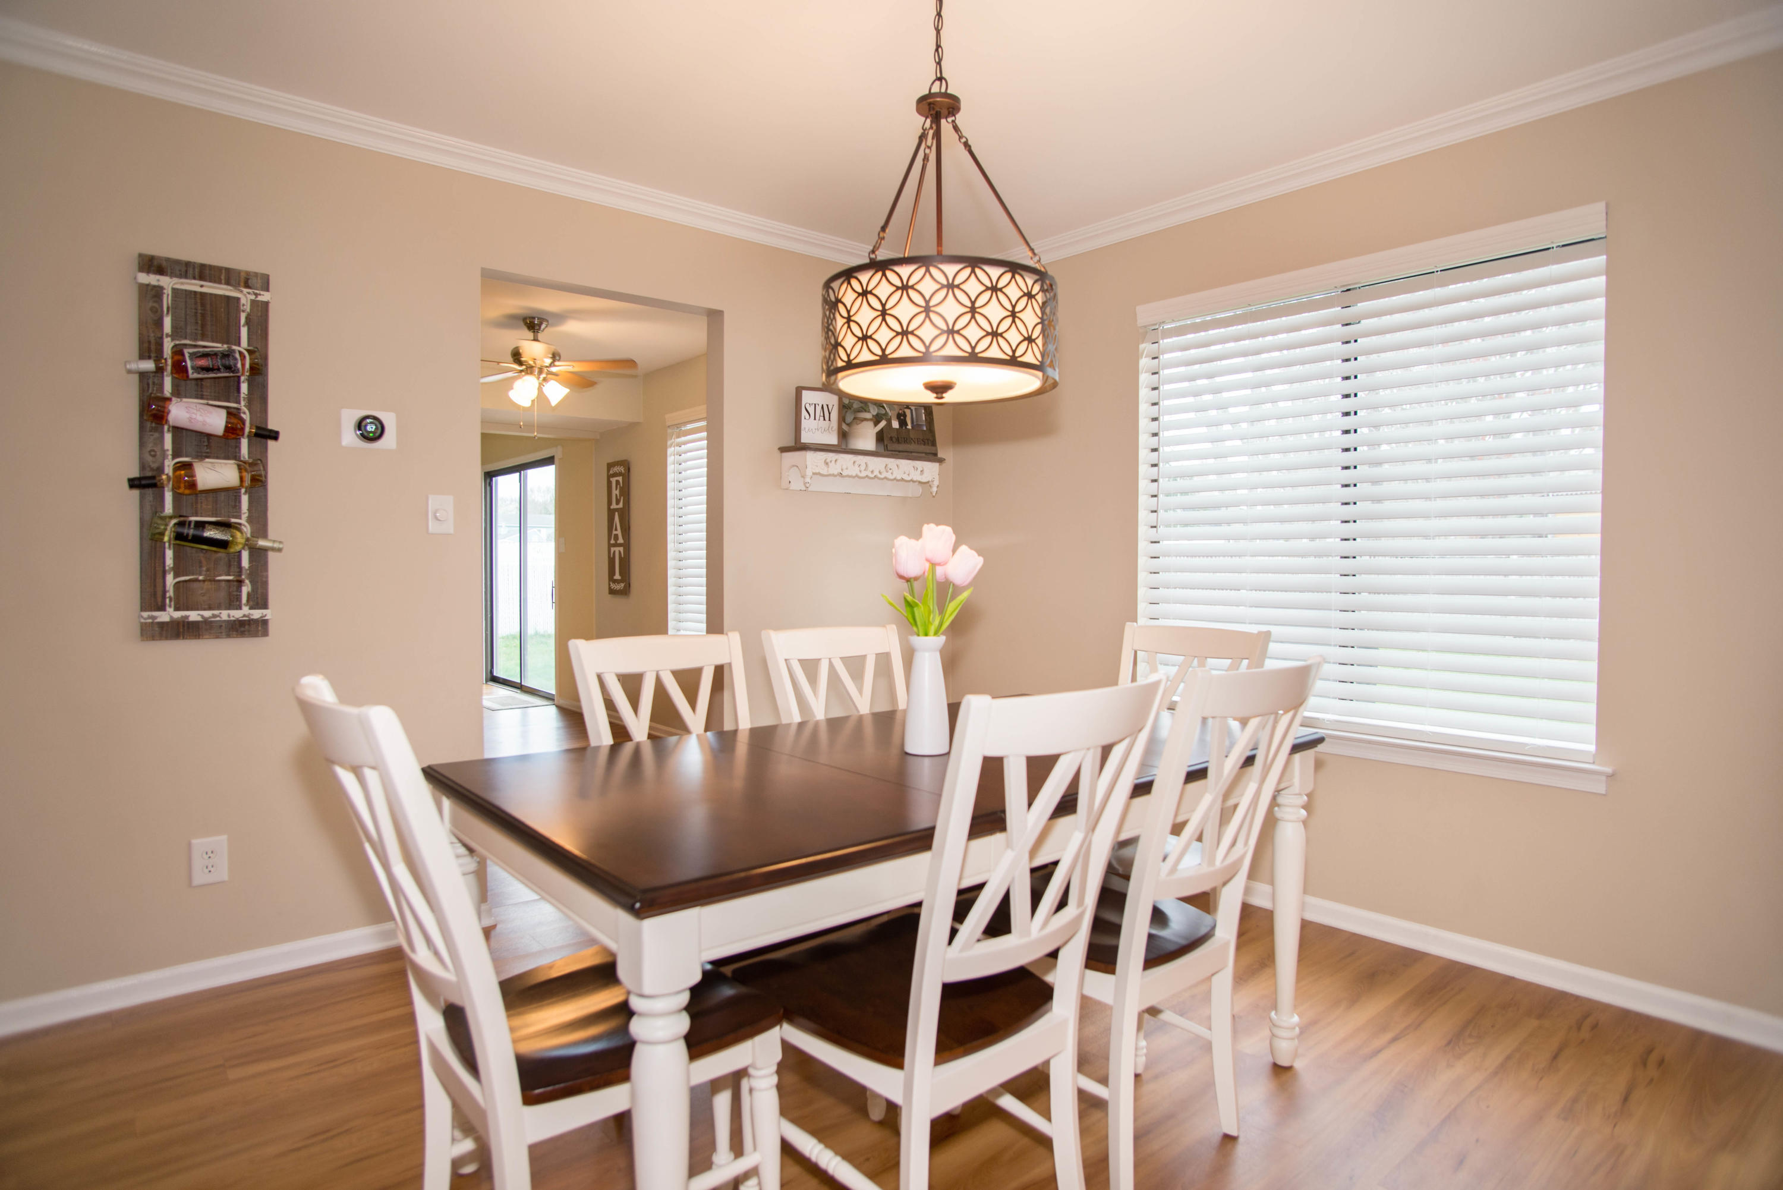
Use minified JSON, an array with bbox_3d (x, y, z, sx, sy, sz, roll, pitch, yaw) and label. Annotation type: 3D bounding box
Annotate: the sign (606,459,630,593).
[{"bbox_3d":[-1.906,-0.465,6.955,0.035,0.930,0.315,-2,3,-40],"label":"sign"}]

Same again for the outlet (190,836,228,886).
[{"bbox_3d":[-1.841,0.721,2.678,0.078,0.124,0.009,-1,2,-40],"label":"outlet"}]

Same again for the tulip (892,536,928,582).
[{"bbox_3d":[0.039,-0.079,2.120,0.072,0.092,0.072,0,2,0],"label":"tulip"}]

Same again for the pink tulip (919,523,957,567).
[{"bbox_3d":[0.102,-0.106,2.110,0.066,0.088,0.066,-1,2,-40],"label":"pink tulip"}]

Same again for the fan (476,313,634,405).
[{"bbox_3d":[-1.854,-1.212,5.185,1.080,0.460,1.080,-2,3,-40],"label":"fan"}]

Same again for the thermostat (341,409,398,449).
[{"bbox_3d":[-1.517,-0.485,2.891,0.146,0.107,0.032,-1,2,-40],"label":"thermostat"}]

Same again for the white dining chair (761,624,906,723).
[{"bbox_3d":[-0.015,0.586,2.591,0.470,0.970,0.570,-1,2,-37],"label":"white dining chair"}]

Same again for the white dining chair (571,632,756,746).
[{"bbox_3d":[-0.403,0.602,2.287,0.475,0.975,0.570,-1,2,-40],"label":"white dining chair"}]

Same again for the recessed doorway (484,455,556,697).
[{"bbox_3d":[-3.352,-0.143,8.879,0.110,2.030,1.800,-1,2,-40],"label":"recessed doorway"}]

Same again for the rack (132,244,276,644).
[{"bbox_3d":[-1.802,-0.377,2.613,0.285,0.980,0.100,-1,2,-40],"label":"rack"}]

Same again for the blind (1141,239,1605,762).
[{"bbox_3d":[1.402,-0.268,3.151,0.070,1.390,1.440,-2,3,-40],"label":"blind"}]

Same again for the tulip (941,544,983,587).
[{"bbox_3d":[0.152,-0.063,2.120,0.072,0.088,0.072,20,0,0],"label":"tulip"}]

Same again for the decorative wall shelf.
[{"bbox_3d":[-0.092,-0.495,3.980,0.735,0.168,0.178,-1,2,-40],"label":"decorative wall shelf"}]

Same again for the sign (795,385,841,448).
[{"bbox_3d":[-0.278,-0.678,3.833,0.205,0.225,0.030,-2,3,-40],"label":"sign"}]

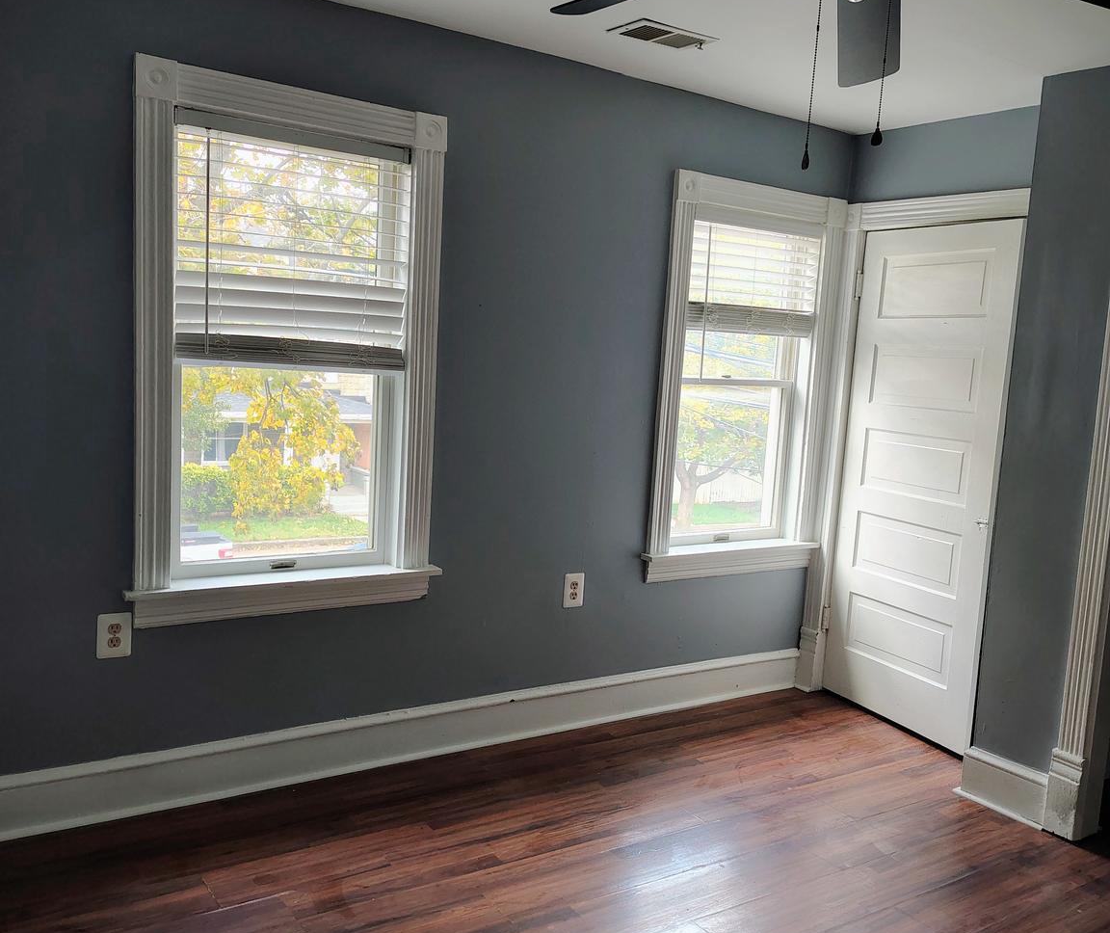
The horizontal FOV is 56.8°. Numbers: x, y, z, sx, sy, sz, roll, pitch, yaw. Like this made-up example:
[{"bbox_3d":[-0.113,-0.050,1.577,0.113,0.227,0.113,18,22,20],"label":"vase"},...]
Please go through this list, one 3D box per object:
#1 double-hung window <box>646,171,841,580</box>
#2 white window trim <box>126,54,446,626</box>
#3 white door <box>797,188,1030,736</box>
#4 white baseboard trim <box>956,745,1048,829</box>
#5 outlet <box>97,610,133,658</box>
[{"bbox_3d":[0.775,-0.336,4.205,1.010,1.590,0.140,-1,8,-34],"label":"double-hung window"},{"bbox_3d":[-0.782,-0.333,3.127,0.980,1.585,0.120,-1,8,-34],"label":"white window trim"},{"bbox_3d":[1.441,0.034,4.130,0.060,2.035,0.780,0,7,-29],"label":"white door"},{"bbox_3d":[1.498,1.059,3.431,0.040,0.174,0.328,-1,8,-34],"label":"white baseboard trim"},{"bbox_3d":[-1.262,0.484,2.939,0.088,0.128,0.010,-1,8,-34],"label":"outlet"}]

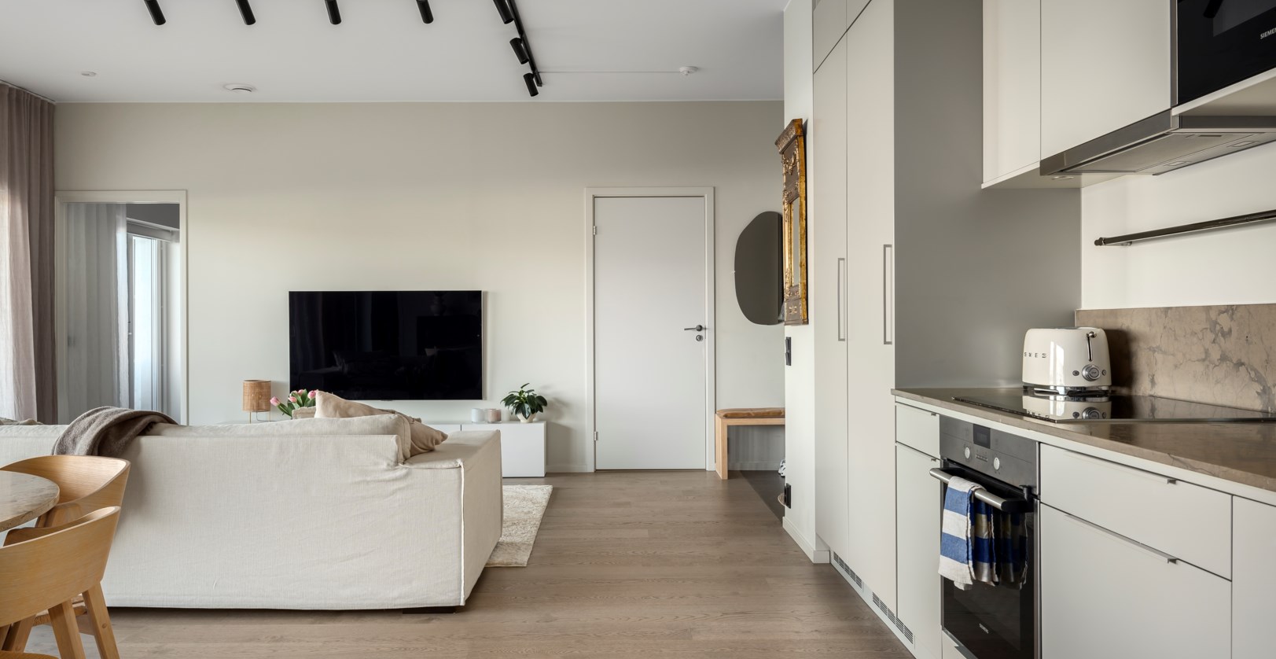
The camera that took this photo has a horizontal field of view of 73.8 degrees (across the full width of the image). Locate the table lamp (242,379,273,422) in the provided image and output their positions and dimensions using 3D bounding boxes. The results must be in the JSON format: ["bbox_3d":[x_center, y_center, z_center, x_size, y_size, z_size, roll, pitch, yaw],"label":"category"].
[{"bbox_3d":[-2.754,0.528,6.155,0.200,0.330,0.206,0,0,-1],"label":"table lamp"}]

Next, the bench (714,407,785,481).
[{"bbox_3d":[1.133,0.835,6.296,1.050,0.475,0.420,0,0,-1],"label":"bench"}]

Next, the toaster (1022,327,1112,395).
[{"bbox_3d":[1.341,0.095,2.691,0.185,0.202,0.270,0,0,-1],"label":"toaster"}]

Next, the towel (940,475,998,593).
[{"bbox_3d":[0.829,0.508,2.158,0.063,0.247,0.210,0,0,-1],"label":"towel"}]

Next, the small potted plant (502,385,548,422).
[{"bbox_3d":[-0.820,0.538,6.158,0.331,0.289,0.300,0,0,-1],"label":"small potted plant"}]

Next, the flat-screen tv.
[{"bbox_3d":[-1.881,0.122,6.387,1.433,0.820,0.060,0,0,-1],"label":"flat-screen tv"}]

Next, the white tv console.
[{"bbox_3d":[-1.868,0.871,6.250,2.400,0.383,0.400,0,0,-1],"label":"white tv console"}]

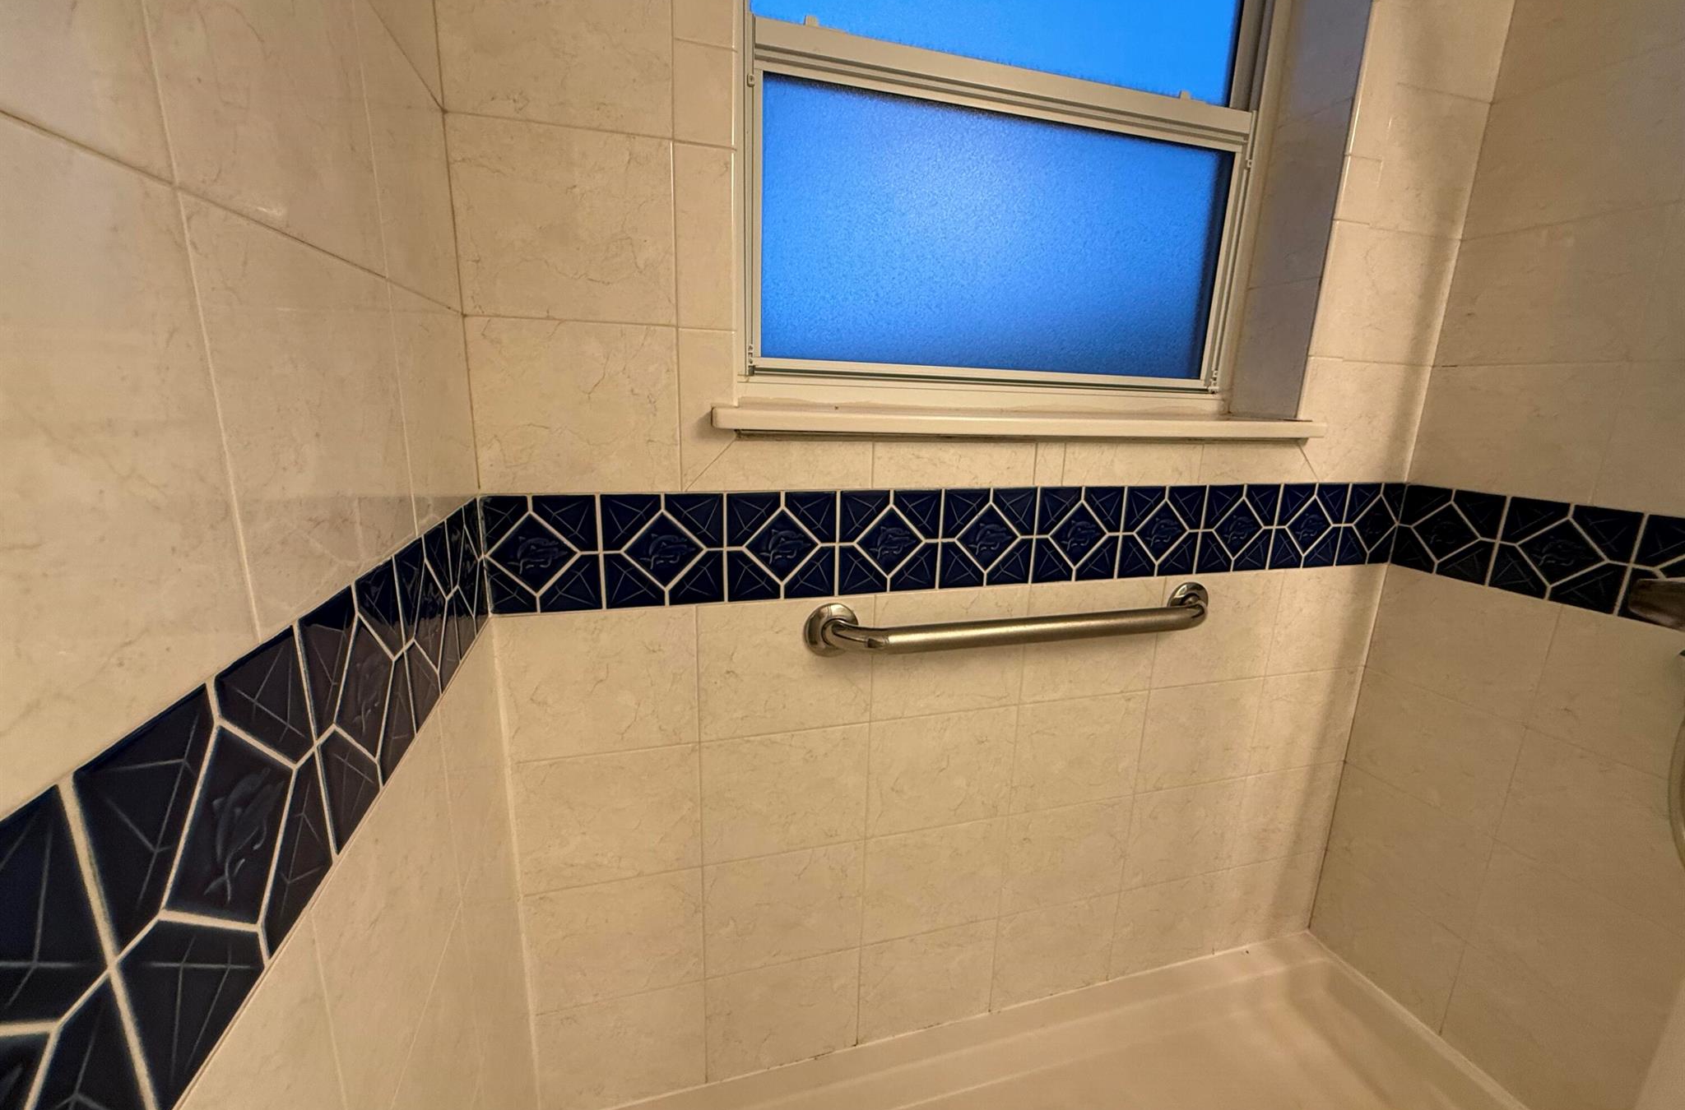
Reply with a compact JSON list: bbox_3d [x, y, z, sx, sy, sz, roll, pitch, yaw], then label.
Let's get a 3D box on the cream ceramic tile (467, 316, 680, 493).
[{"bbox_3d":[-0.311,-0.173,0.812,0.228,0.197,0.010,-2,14,-16],"label":"cream ceramic tile"}]

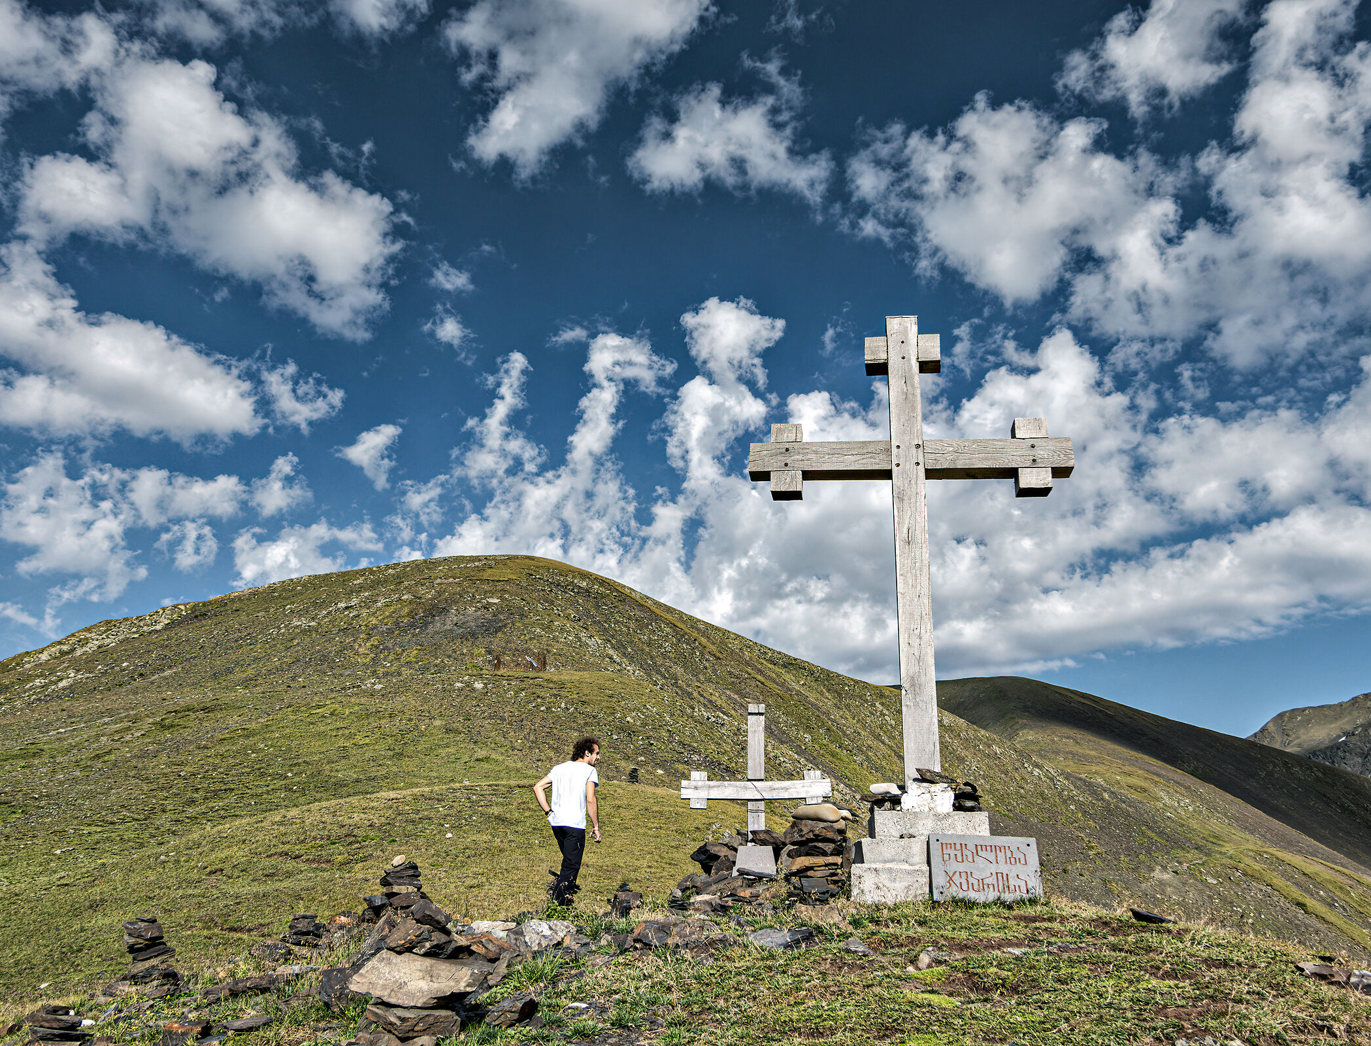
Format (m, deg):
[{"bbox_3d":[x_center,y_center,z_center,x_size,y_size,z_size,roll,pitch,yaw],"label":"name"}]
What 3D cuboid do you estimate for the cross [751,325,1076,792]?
[{"bbox_3d":[2.106,0.150,9.730,2.998,4.512,0.289,-1,-19,6],"label":"cross"}]

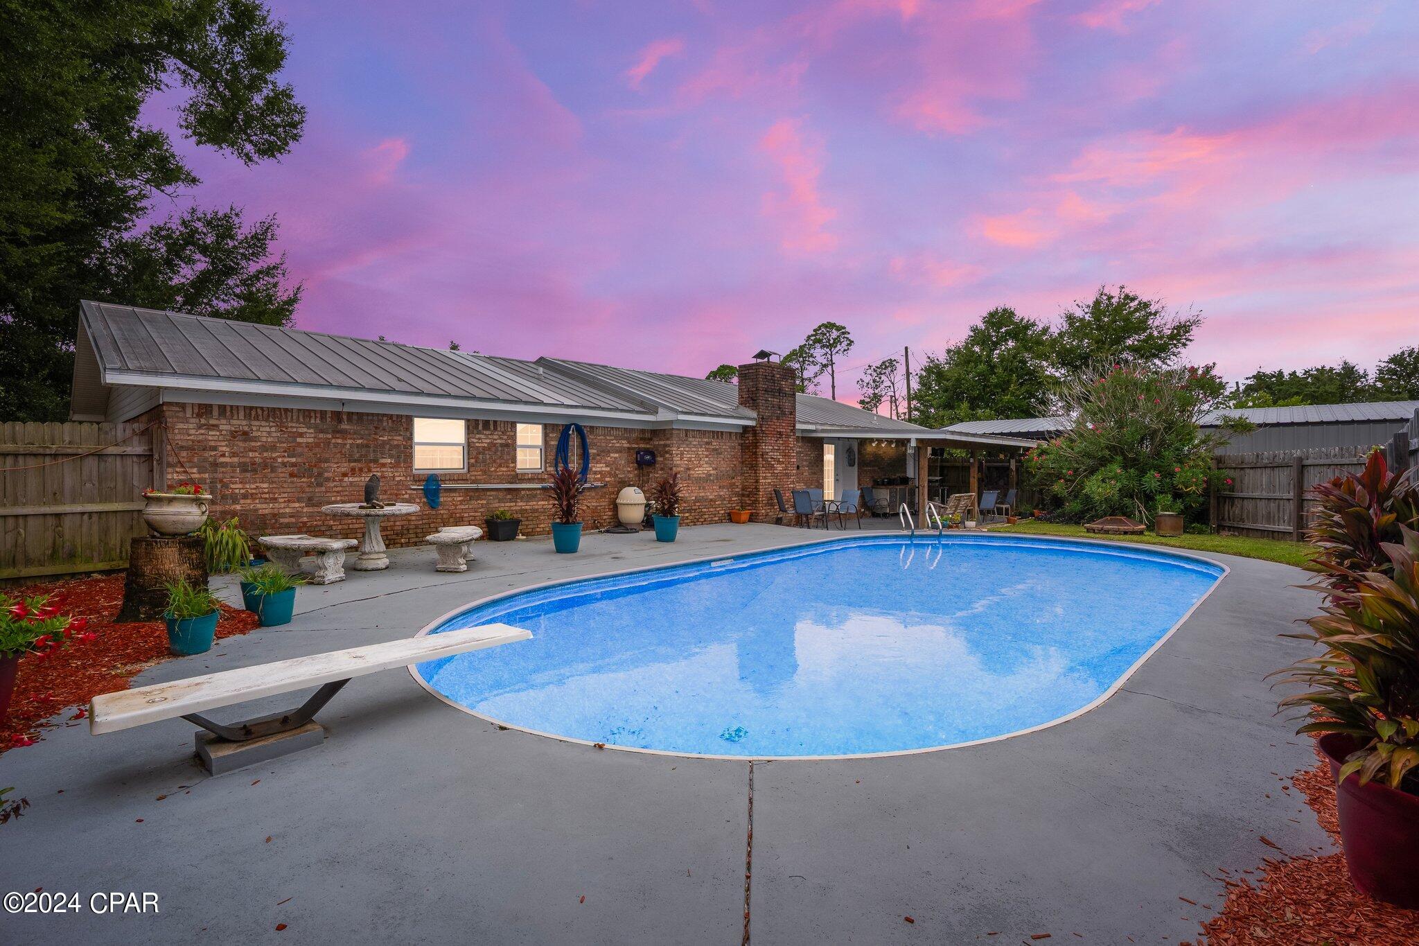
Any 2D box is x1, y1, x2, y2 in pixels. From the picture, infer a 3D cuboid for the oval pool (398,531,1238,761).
[{"bbox_3d":[2.133,1.668,6.826,4.960,1.100,10.020,0,1,44],"label":"oval pool"}]

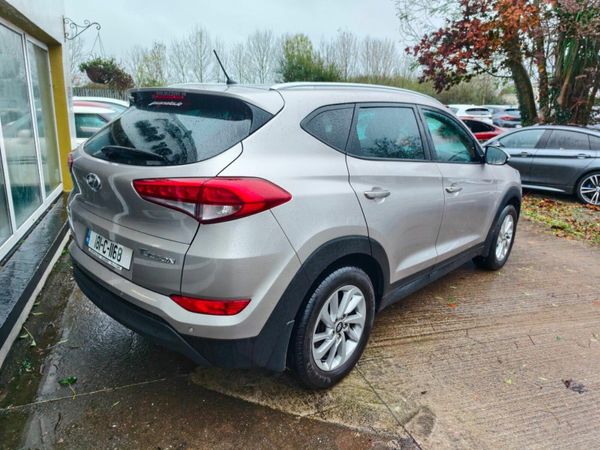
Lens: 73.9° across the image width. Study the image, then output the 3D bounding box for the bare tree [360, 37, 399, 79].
[{"bbox_3d":[7.052,-12.895,37.387,3.550,8.820,3.550,2,14,0],"label":"bare tree"}]

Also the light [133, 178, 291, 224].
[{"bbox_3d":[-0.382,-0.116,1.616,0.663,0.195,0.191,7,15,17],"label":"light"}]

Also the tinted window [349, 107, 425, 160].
[{"bbox_3d":[0.484,-0.534,2.263,0.860,0.340,0.060,-13,-5,-45],"label":"tinted window"}]

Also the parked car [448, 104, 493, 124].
[{"bbox_3d":[8.304,-5.399,20.500,1.820,1.580,4.350,0,14,-8],"label":"parked car"}]

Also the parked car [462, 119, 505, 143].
[{"bbox_3d":[5.328,-3.182,14.500,1.800,1.450,4.400,-12,19,-43],"label":"parked car"}]

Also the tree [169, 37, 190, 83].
[{"bbox_3d":[-10.349,-12.203,34.610,1.940,7.670,1.940,2,14,0],"label":"tree"}]

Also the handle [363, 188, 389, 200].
[{"bbox_3d":[0.411,-0.160,2.056,0.055,0.055,0.240,15,19,41],"label":"handle"}]

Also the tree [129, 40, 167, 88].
[{"bbox_3d":[-10.016,-9.358,26.760,2.685,5.588,2.550,-3,15,-20],"label":"tree"}]

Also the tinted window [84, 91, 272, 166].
[{"bbox_3d":[-0.753,-0.506,2.086,1.350,0.430,0.130,15,-18,41],"label":"tinted window"}]

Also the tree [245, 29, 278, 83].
[{"bbox_3d":[-2.893,-10.769,30.125,2.418,7.212,2.297,1,14,-6],"label":"tree"}]

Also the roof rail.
[{"bbox_3d":[0.459,-0.794,2.413,0.080,0.105,1.740,15,19,41],"label":"roof rail"}]

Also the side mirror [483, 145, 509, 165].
[{"bbox_3d":[1.571,-0.543,3.166,0.210,0.155,0.130,15,19,41],"label":"side mirror"}]

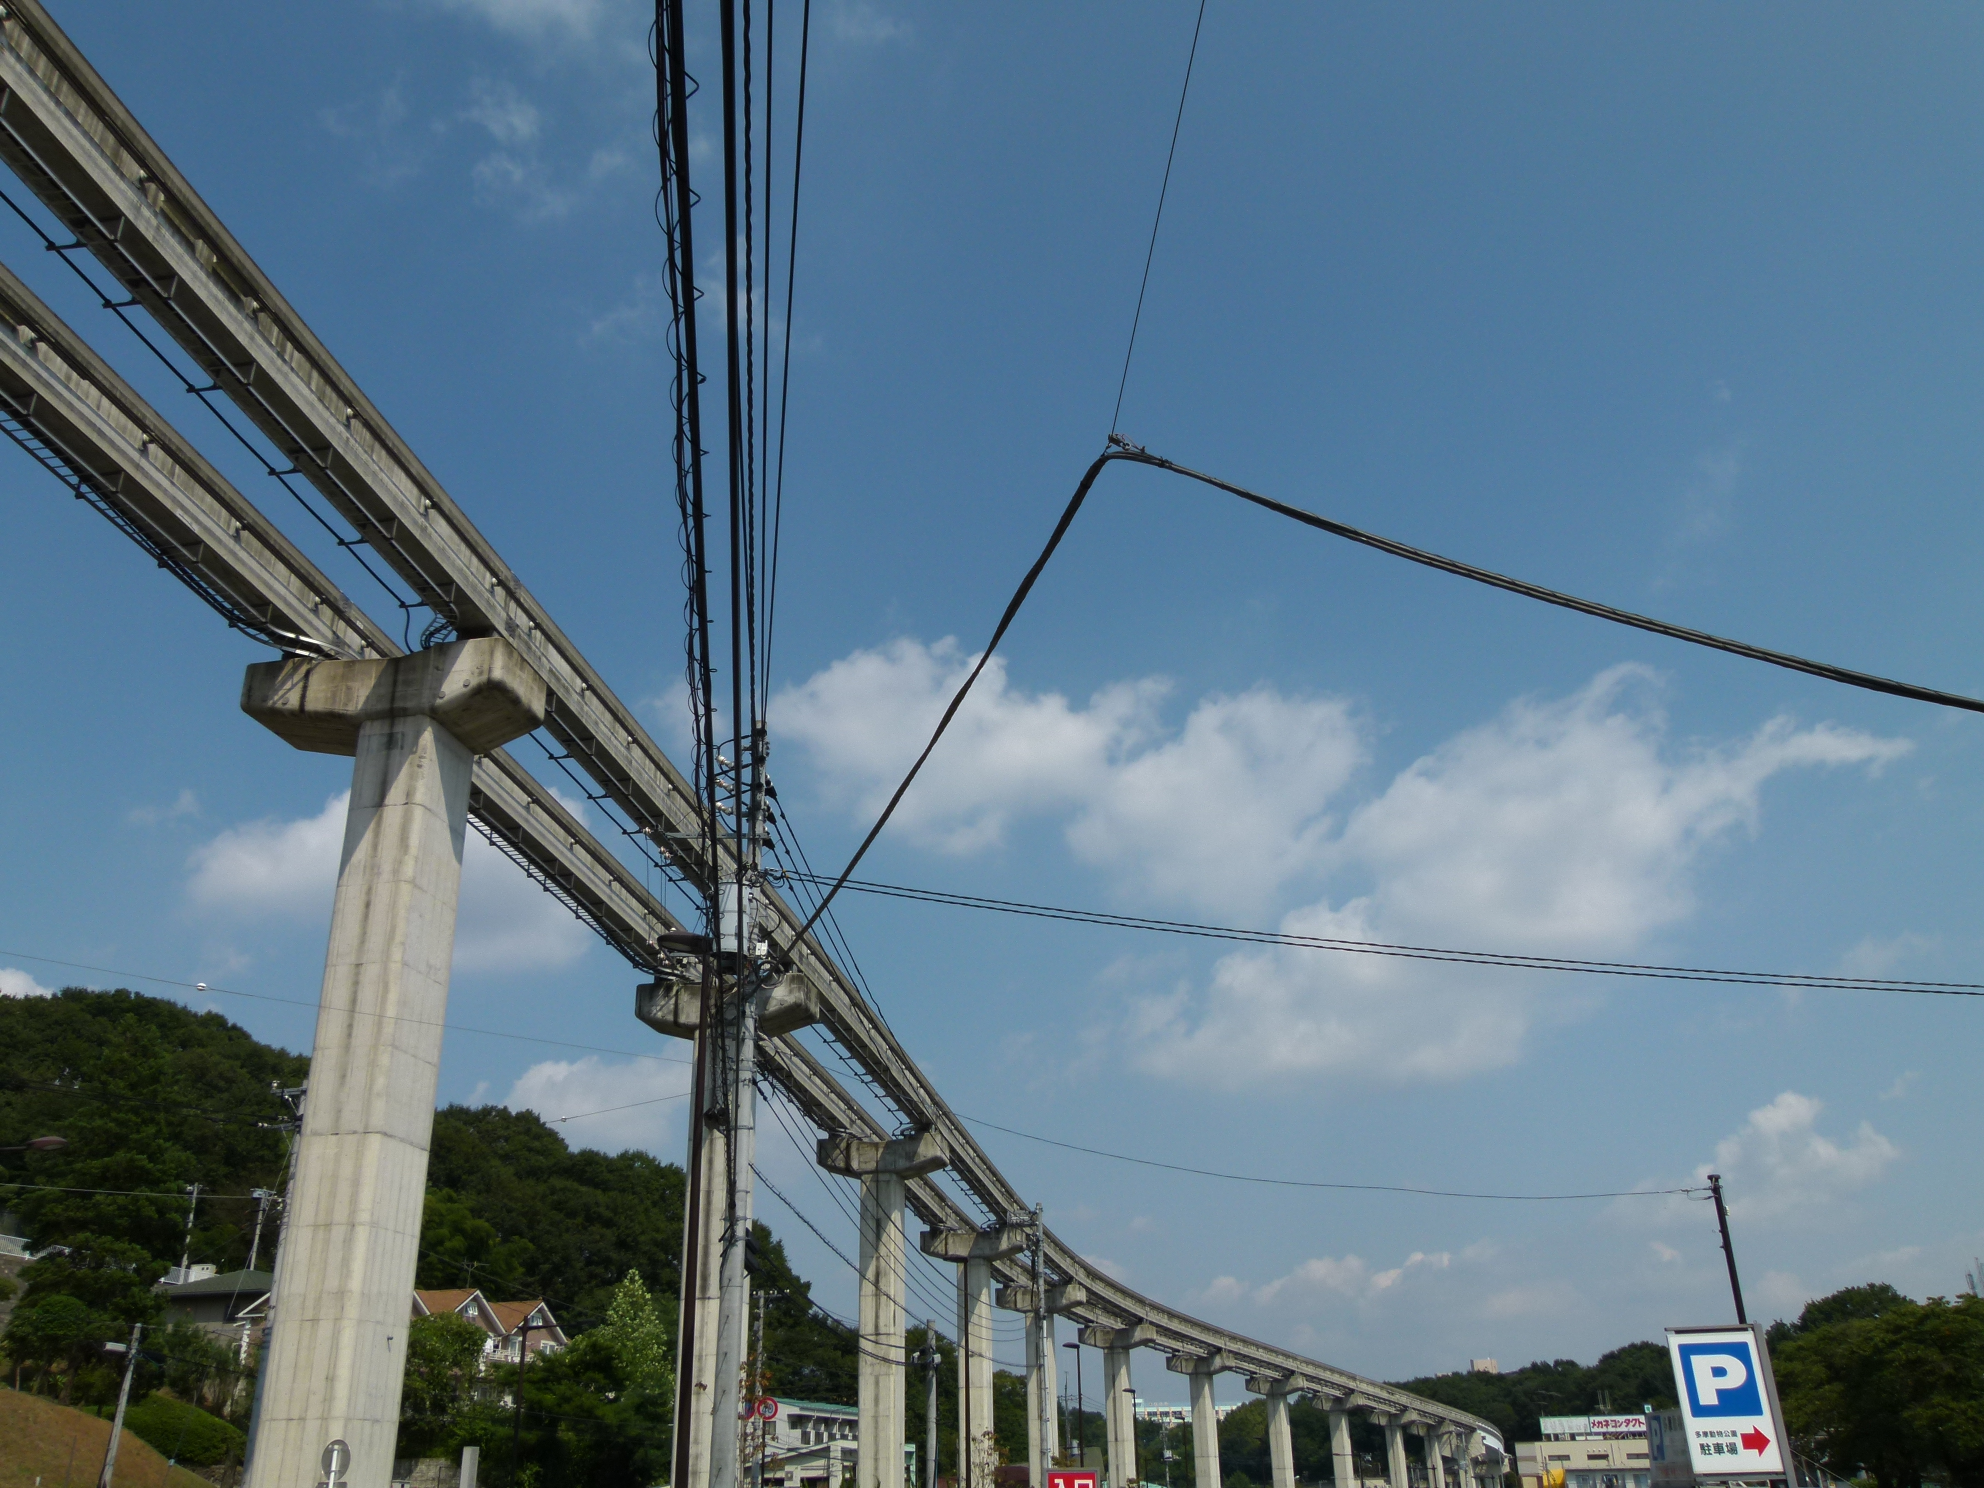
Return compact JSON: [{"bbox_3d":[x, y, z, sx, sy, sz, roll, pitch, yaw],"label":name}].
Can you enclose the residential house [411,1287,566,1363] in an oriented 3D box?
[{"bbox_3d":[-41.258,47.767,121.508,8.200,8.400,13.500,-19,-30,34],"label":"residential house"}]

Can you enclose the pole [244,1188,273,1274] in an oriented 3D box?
[{"bbox_3d":[-55.278,38.231,116.018,1.600,9.600,0.600,-11,-26,21],"label":"pole"}]

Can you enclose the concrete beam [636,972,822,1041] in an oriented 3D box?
[{"bbox_3d":[-7.905,8.044,46.467,5.200,1.430,2.028,-5,-25,8],"label":"concrete beam"}]

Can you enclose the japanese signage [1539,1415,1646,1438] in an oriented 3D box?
[{"bbox_3d":[75.918,85.840,195.000,13.000,1.900,0.350,-7,-25,11],"label":"japanese signage"}]

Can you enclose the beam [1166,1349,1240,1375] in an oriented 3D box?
[{"bbox_3d":[17.729,52.680,131.050,5.200,1.430,2.028,-12,-27,22],"label":"beam"}]

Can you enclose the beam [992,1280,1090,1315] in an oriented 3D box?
[{"bbox_3d":[3.119,35.026,97.535,5.200,1.430,2.028,-8,-25,13],"label":"beam"}]

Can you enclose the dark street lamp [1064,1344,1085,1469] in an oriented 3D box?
[{"bbox_3d":[3.540,29.948,63.843,0.750,9.700,0.350,-6,-25,9],"label":"dark street lamp"}]

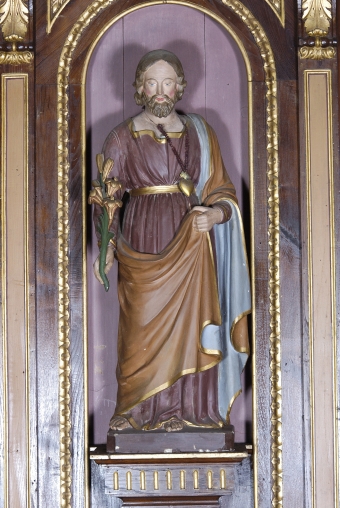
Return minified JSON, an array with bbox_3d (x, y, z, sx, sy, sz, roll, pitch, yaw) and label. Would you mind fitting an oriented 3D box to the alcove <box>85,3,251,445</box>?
[{"bbox_3d":[-0.005,-0.100,4.900,0.545,1.450,0.240,-1,-2,0],"label":"alcove"}]

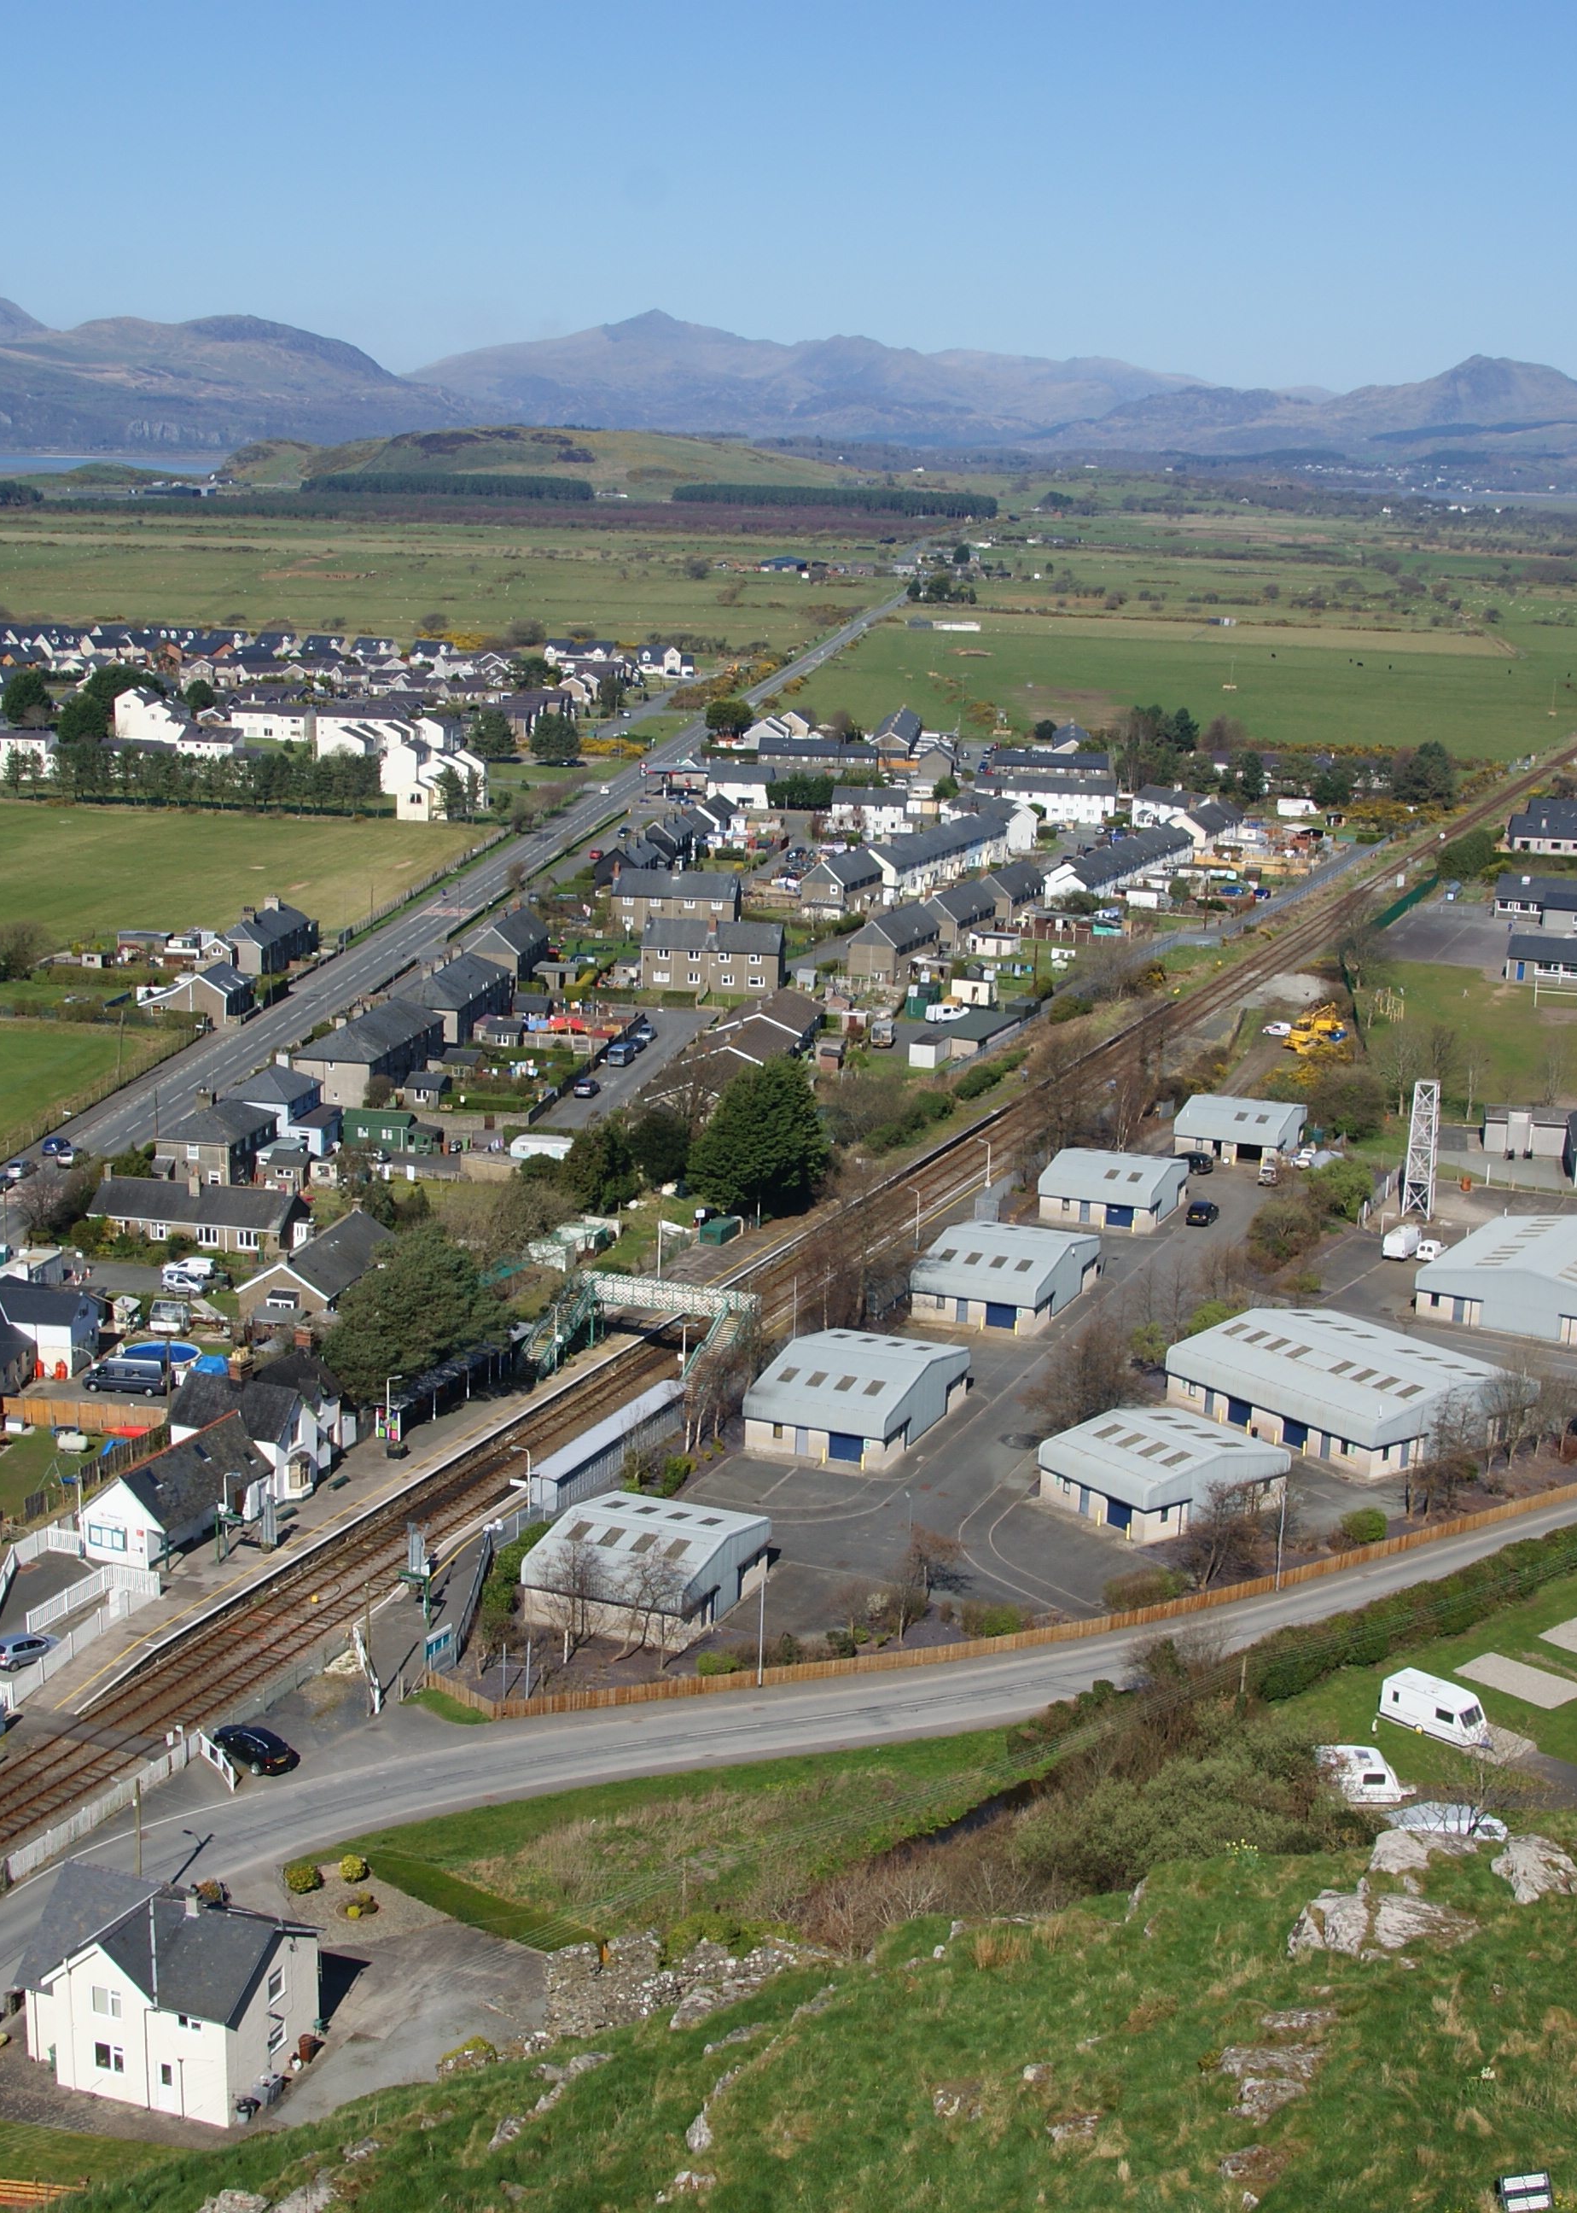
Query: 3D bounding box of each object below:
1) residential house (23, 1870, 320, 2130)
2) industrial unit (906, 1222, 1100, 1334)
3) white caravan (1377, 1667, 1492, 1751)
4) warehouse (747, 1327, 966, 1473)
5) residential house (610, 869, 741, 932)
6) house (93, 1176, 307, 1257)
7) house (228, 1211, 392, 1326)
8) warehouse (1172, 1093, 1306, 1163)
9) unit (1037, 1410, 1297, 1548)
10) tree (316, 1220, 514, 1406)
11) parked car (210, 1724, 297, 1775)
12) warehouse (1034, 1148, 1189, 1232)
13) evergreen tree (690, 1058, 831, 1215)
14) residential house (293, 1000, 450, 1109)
[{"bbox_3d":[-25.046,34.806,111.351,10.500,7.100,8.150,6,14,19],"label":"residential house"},{"bbox_3d":[17.067,12.465,213.988,10.050,4.900,17.800,7,14,21],"label":"industrial unit"},{"bbox_3d":[36.500,33.770,153.590,2.280,2.500,6.500,-10,18,-40],"label":"white caravan"},{"bbox_3d":[4.923,18.905,186.398,10.100,5.100,16.800,7,14,21],"label":"warehouse"},{"bbox_3d":[-14.451,-27.439,370.188,16.800,8.000,7.800,4,14,11],"label":"residential house"},{"bbox_3d":[-51.420,9.210,240.900,17.800,5.000,7.200,4,14,11],"label":"house"},{"bbox_3d":[-35.364,12.256,208.496,7.400,4.900,15.200,5,14,11],"label":"house"},{"bbox_3d":[43.666,1.724,265.345,10.000,4.400,12.900,7,14,21],"label":"warehouse"},{"bbox_3d":[25.430,24.310,186.390,13.250,5.020,10.450,-8,17,-36],"label":"unit"},{"bbox_3d":[-27.950,15.300,206.340,12.500,10.500,12.500,1,13,0],"label":"tree"},{"bbox_3d":[-26.256,31.745,136.053,4.200,1.470,1.760,15,19,43],"label":"parked car"},{"bbox_3d":[30.670,7.160,257.980,10.710,5.200,12.790,7,15,22],"label":"warehouse"},{"bbox_3d":[-2.210,1.879,239.870,12.600,12.400,12.000,1,13,0],"label":"evergreen tree"},{"bbox_3d":[-42.015,-5.897,278.244,8.000,7.200,22.400,5,14,10],"label":"residential house"}]

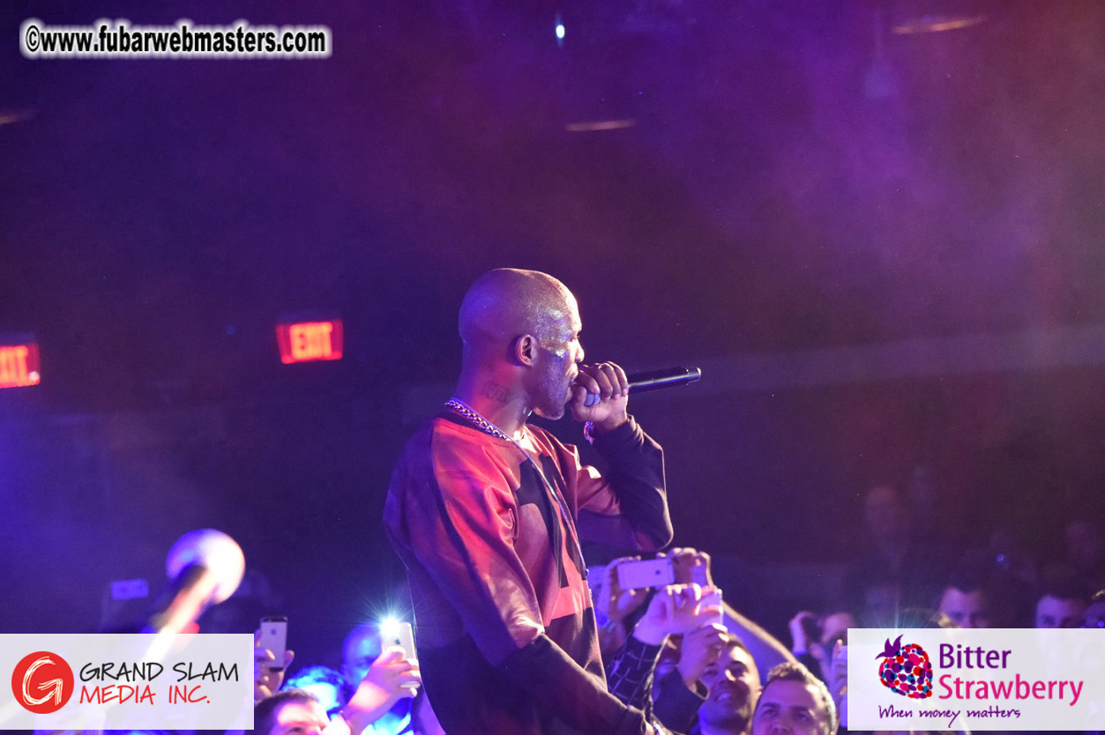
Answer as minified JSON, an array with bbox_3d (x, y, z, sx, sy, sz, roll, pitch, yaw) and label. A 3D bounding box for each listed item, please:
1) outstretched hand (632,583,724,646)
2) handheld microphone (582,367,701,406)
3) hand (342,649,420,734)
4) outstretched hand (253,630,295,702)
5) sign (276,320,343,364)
[{"bbox_3d":[0.257,0.512,7.450,0.195,0.112,0.090,-37,0,0],"label":"outstretched hand"},{"bbox_3d":[0.139,0.027,5.850,0.250,0.050,0.050,-8,4,-31],"label":"handheld microphone"},{"bbox_3d":[-0.357,0.673,7.400,0.195,0.118,0.085,-47,0,0],"label":"hand"},{"bbox_3d":[-0.632,0.671,8.000,0.105,0.165,0.085,5,0,0],"label":"outstretched hand"},{"bbox_3d":[-1.149,-0.123,16.800,0.310,0.190,0.055,-4,0,-4],"label":"sign"}]

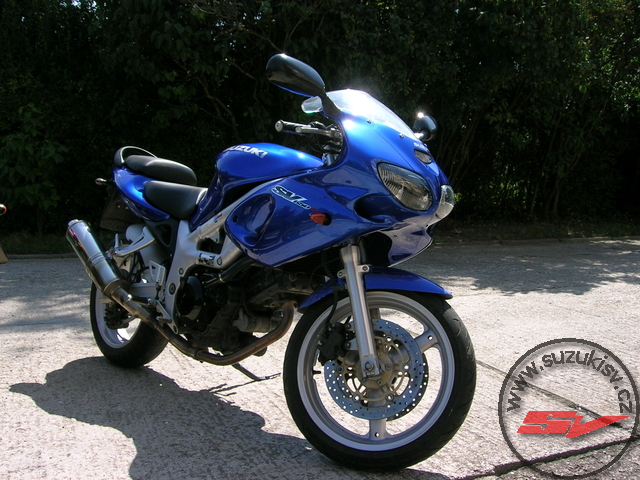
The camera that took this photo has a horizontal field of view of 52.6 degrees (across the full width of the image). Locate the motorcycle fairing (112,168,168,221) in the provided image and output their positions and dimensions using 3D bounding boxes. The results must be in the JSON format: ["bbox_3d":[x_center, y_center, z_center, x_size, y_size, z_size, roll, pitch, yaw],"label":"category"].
[{"bbox_3d":[-0.721,-0.189,2.861,0.670,0.240,0.280,6,-1,45],"label":"motorcycle fairing"}]

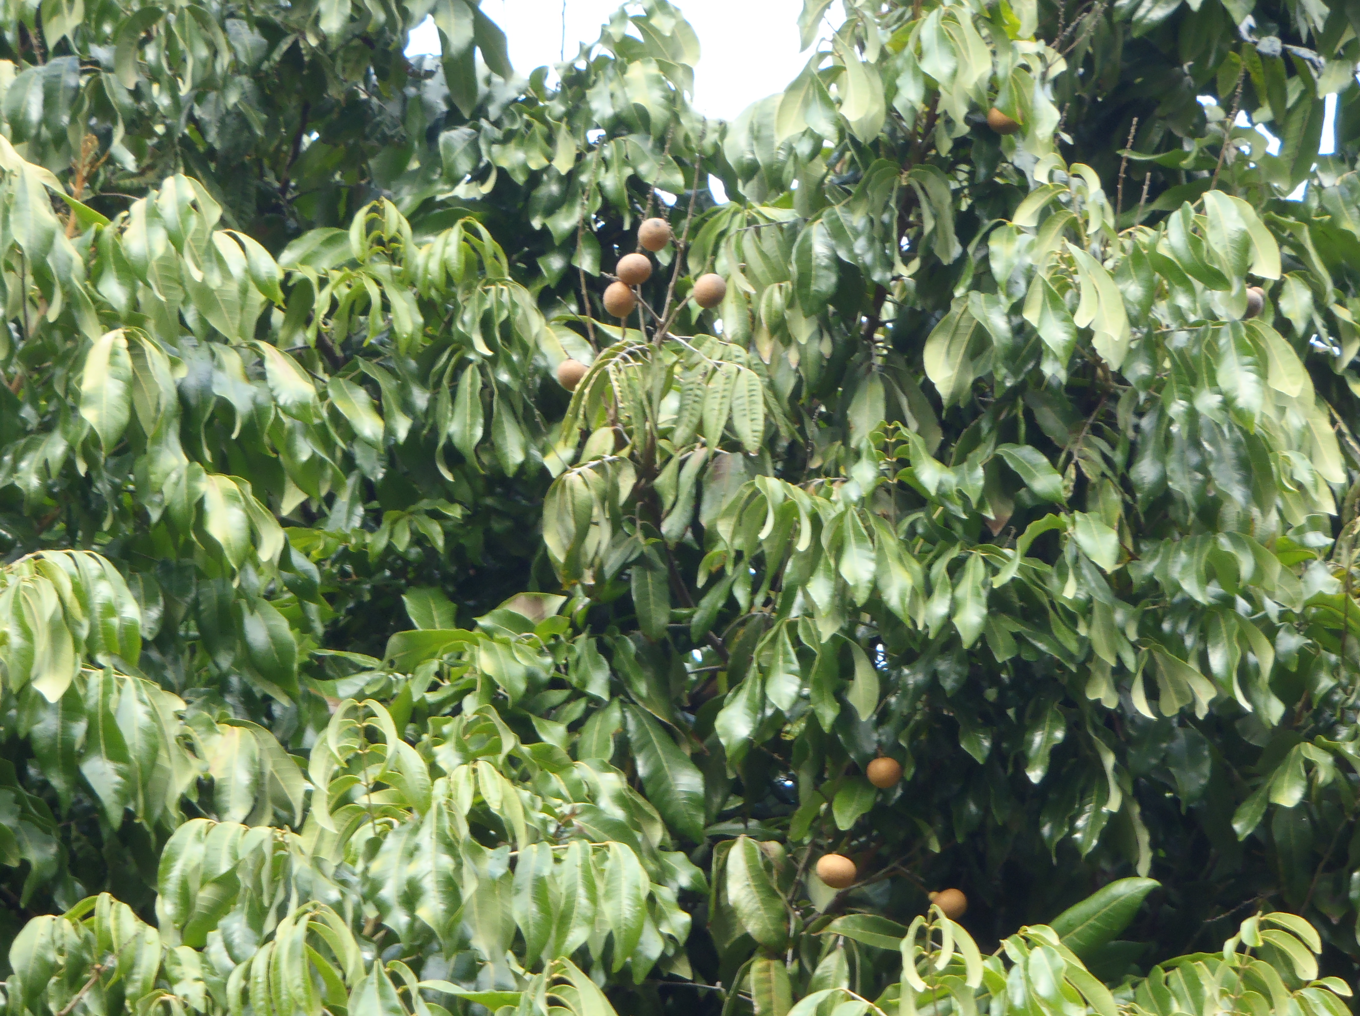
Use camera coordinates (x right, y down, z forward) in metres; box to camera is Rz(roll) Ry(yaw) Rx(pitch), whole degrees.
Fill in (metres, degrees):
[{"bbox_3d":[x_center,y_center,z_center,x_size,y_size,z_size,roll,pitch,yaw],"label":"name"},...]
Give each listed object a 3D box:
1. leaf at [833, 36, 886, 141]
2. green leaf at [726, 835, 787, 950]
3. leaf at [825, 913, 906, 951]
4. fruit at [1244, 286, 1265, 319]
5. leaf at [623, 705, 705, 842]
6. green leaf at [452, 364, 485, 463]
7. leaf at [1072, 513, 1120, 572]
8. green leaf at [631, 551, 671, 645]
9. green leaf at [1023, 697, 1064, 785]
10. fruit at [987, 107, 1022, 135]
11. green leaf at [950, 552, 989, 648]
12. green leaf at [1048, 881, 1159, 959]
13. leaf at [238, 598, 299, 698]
[{"bbox_3d":[0.155,-0.362,4.750,0.041,0.092,0.025,-15,-5,11],"label":"leaf"},{"bbox_3d":[0.063,0.314,4.500,0.042,0.096,0.020,-20,-5,11],"label":"green leaf"},{"bbox_3d":[0.153,0.347,4.500,0.078,0.031,0.020,6,-33,0],"label":"leaf"},{"bbox_3d":[0.481,-0.173,4.650,0.025,0.025,0.025,0,-10,0],"label":"fruit"},{"bbox_3d":[-0.013,0.217,4.500,0.047,0.130,0.027,-30,-15,0],"label":"leaf"},{"bbox_3d":[-0.181,-0.081,4.700,0.029,0.084,0.018,-4,-8,0],"label":"green leaf"},{"bbox_3d":[0.352,0.029,4.650,0.032,0.059,0.020,-33,-15,0],"label":"leaf"},{"bbox_3d":[-0.025,0.074,4.650,0.031,0.083,0.020,-3,-5,0],"label":"green leaf"},{"bbox_3d":[0.308,0.196,4.650,0.031,0.076,0.024,15,-10,0],"label":"green leaf"},{"bbox_3d":[0.271,-0.326,4.600,0.029,0.028,0.029,0,-12,0],"label":"fruit"},{"bbox_3d":[0.245,0.078,4.650,0.029,0.079,0.020,5,-8,0],"label":"green leaf"},{"bbox_3d":[0.340,0.334,4.450,0.113,0.039,0.025,-35,0,-5],"label":"green leaf"},{"bbox_3d":[-0.340,0.117,4.550,0.038,0.095,0.020,-27,-8,-8],"label":"leaf"}]

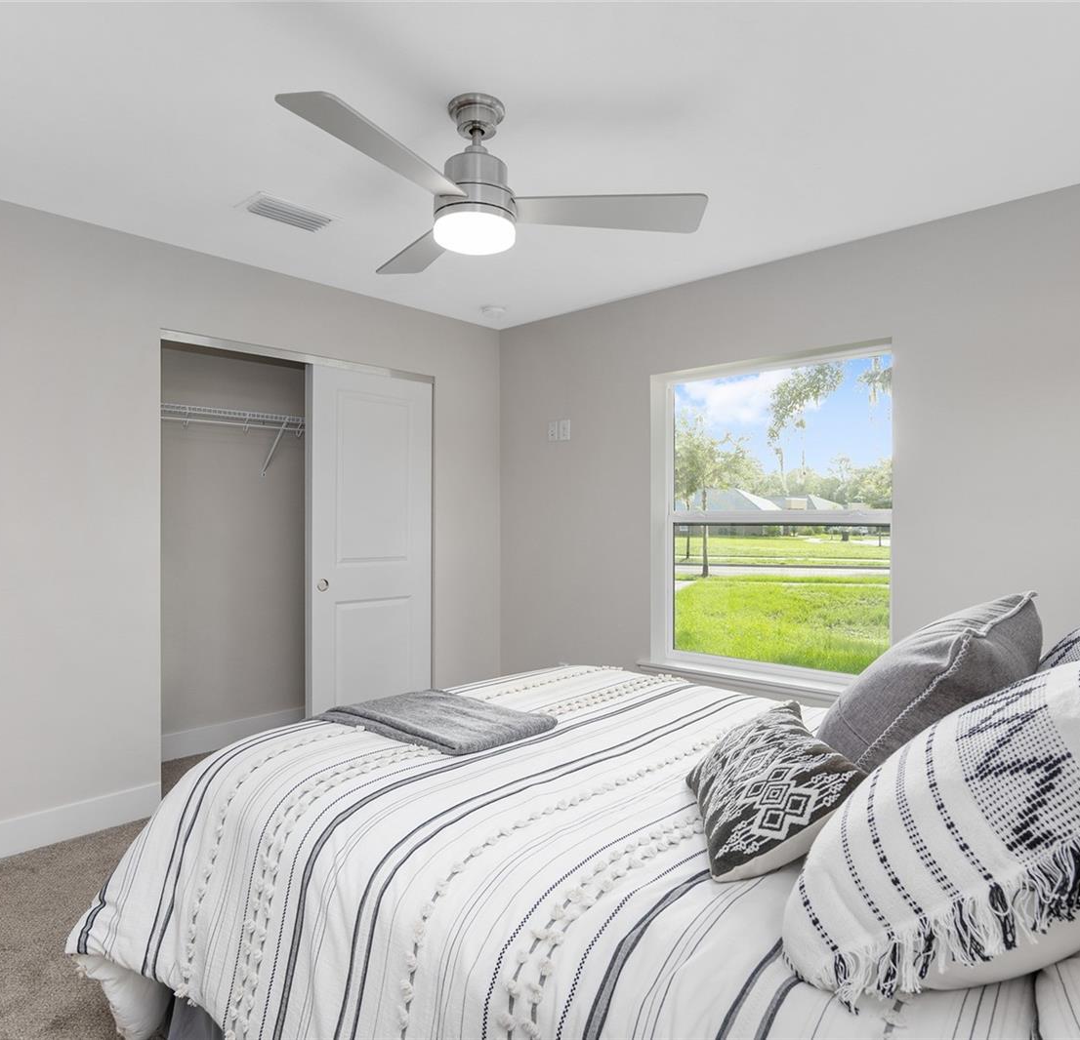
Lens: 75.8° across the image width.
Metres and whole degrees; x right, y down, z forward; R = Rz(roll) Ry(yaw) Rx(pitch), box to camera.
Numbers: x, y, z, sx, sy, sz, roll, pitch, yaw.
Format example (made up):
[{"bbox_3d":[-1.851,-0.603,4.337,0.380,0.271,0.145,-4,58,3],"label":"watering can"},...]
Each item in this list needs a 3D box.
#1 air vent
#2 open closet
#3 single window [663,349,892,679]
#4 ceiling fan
[{"bbox_3d":[-0.979,-1.189,2.715,0.210,0.025,0.340,0,0,42],"label":"air vent"},{"bbox_3d":[-1.321,0.206,3.719,0.560,2.070,1.500,0,0,42],"label":"open closet"},{"bbox_3d":[1.076,-0.007,3.321,1.150,1.470,0.100,0,0,42],"label":"single window"},{"bbox_3d":[-0.111,-0.991,1.977,1.160,0.410,1.220,0,0,0],"label":"ceiling fan"}]

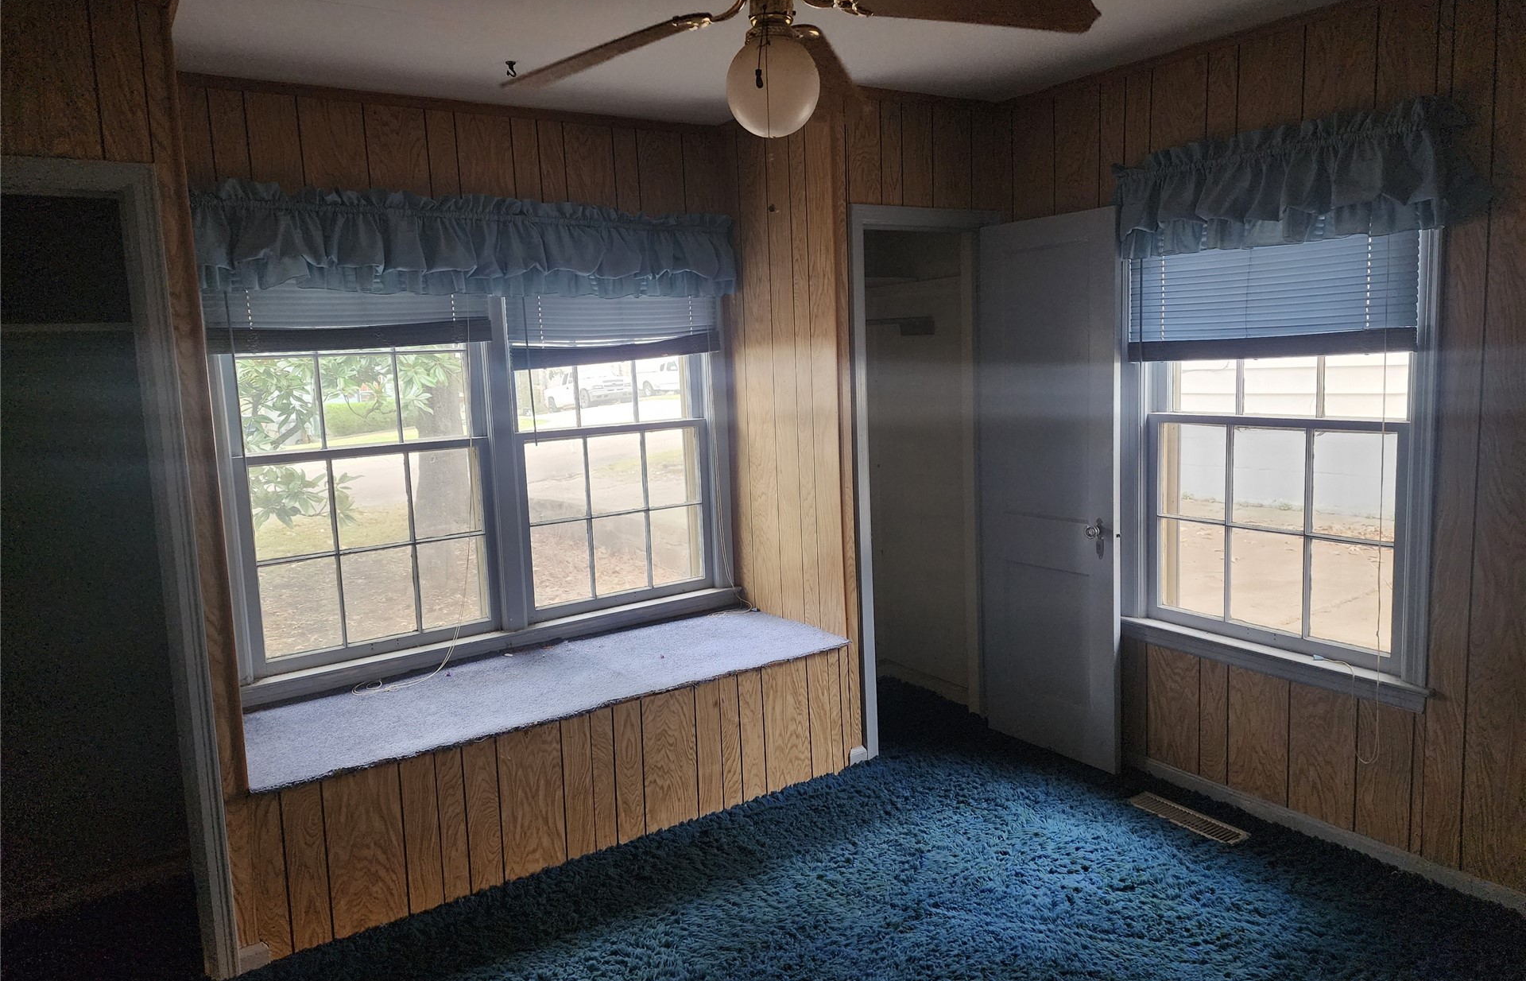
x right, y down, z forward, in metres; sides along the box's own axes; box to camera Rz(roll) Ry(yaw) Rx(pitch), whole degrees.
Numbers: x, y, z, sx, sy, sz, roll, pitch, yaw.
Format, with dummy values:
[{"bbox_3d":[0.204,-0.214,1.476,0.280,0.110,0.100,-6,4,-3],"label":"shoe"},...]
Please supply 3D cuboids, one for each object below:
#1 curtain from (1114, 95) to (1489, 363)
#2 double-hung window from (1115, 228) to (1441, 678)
[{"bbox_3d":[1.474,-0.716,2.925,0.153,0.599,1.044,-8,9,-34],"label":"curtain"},{"bbox_3d":[1.532,-0.219,3.098,0.098,1.451,0.975,-8,9,-34],"label":"double-hung window"}]

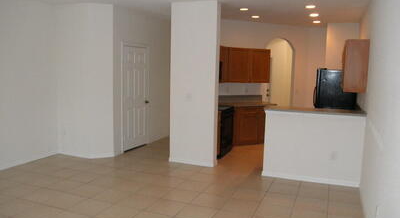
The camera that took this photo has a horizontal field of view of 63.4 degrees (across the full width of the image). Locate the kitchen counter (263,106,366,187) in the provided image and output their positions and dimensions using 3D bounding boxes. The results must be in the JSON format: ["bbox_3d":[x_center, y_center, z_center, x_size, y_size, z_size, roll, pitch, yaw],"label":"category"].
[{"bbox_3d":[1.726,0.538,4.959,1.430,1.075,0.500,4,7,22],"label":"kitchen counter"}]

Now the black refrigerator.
[{"bbox_3d":[2.827,0.005,6.807,0.820,1.680,0.790,3,7,23],"label":"black refrigerator"}]

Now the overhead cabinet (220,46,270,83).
[{"bbox_3d":[1.009,-0.989,7.382,1.150,0.760,0.330,-1,7,-21],"label":"overhead cabinet"}]

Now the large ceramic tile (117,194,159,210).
[{"bbox_3d":[-0.765,1.148,3.992,0.403,0.012,0.403,3,7,23],"label":"large ceramic tile"}]

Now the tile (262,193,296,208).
[{"bbox_3d":[1.008,1.148,4.115,0.403,0.012,0.403,3,7,23],"label":"tile"}]

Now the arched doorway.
[{"bbox_3d":[1.873,-0.486,7.793,0.790,2.400,0.150,-1,7,-16],"label":"arched doorway"}]

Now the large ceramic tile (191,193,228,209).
[{"bbox_3d":[0.122,1.166,4.090,0.397,0.012,0.397,4,7,22],"label":"large ceramic tile"}]

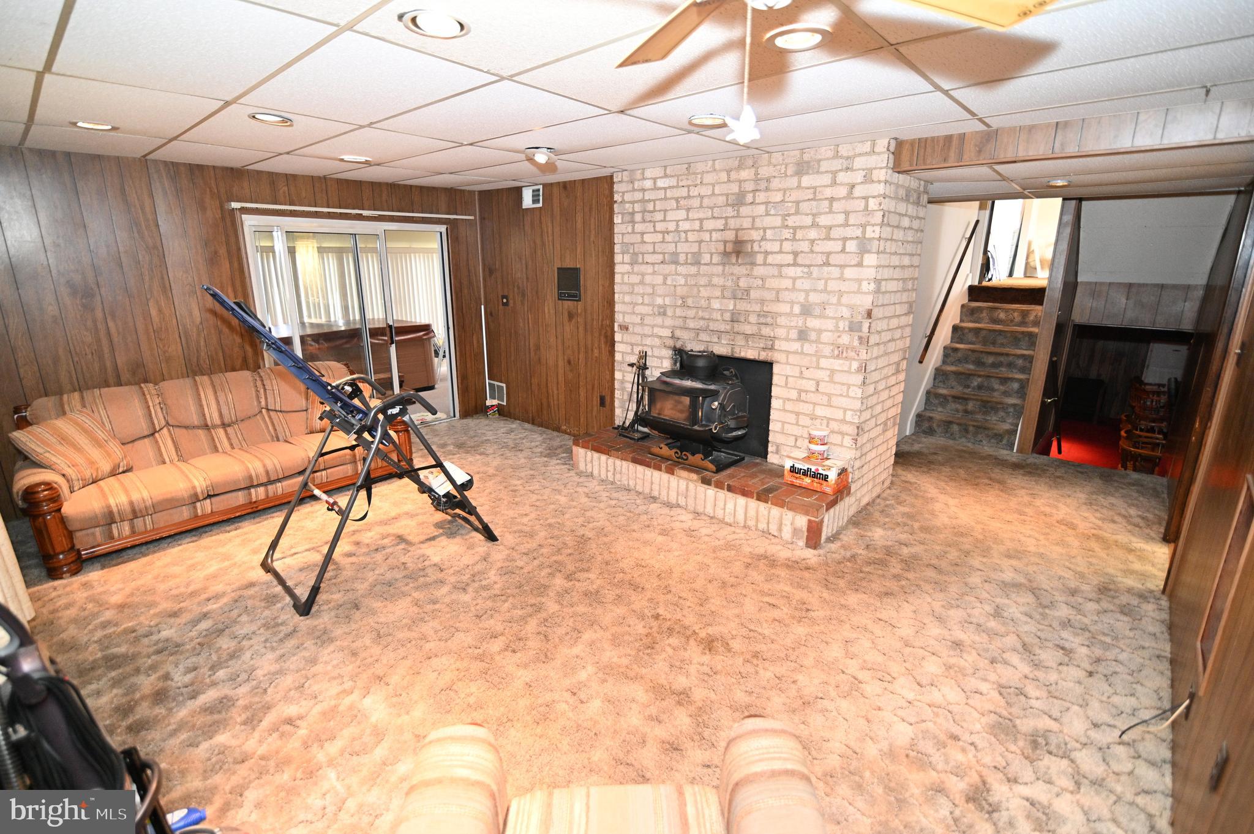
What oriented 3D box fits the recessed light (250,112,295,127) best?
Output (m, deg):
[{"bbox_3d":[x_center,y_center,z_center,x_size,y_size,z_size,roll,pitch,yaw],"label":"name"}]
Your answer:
[{"bbox_3d":[-1.785,-1.481,2.795,0.200,0.030,0.200,14,21,40],"label":"recessed light"}]

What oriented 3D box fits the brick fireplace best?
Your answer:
[{"bbox_3d":[0.804,-0.653,4.214,2.090,2.367,1.380,14,21,40],"label":"brick fireplace"}]

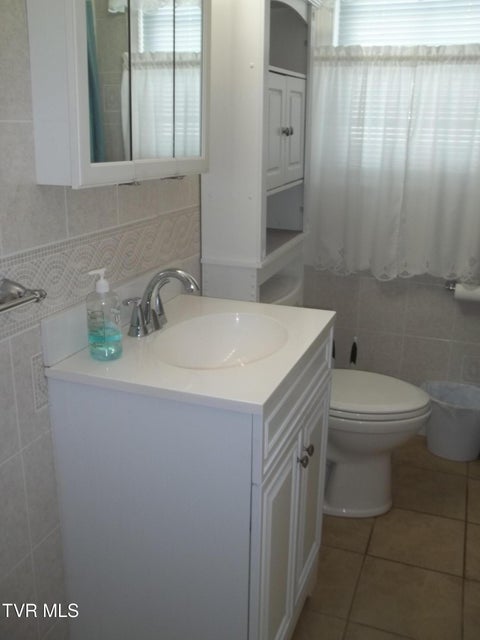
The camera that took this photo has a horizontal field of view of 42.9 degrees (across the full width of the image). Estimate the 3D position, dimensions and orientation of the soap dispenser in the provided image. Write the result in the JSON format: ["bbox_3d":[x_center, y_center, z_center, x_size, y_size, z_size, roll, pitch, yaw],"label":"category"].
[{"bbox_3d":[-0.283,-0.014,1.274,0.073,0.186,0.066,-3,18,-13],"label":"soap dispenser"}]

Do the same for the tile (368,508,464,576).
[{"bbox_3d":[0.609,0.748,2.082,0.303,0.010,0.303,7,18,19],"label":"tile"}]

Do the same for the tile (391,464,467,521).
[{"bbox_3d":[0.717,0.664,2.361,0.303,0.010,0.303,7,18,19],"label":"tile"}]

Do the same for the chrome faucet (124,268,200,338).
[{"bbox_3d":[-0.170,-0.048,1.442,0.165,0.155,0.220,7,18,19],"label":"chrome faucet"}]

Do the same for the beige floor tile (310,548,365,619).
[{"bbox_3d":[0.216,0.795,1.911,0.303,0.010,0.303,7,18,19],"label":"beige floor tile"}]

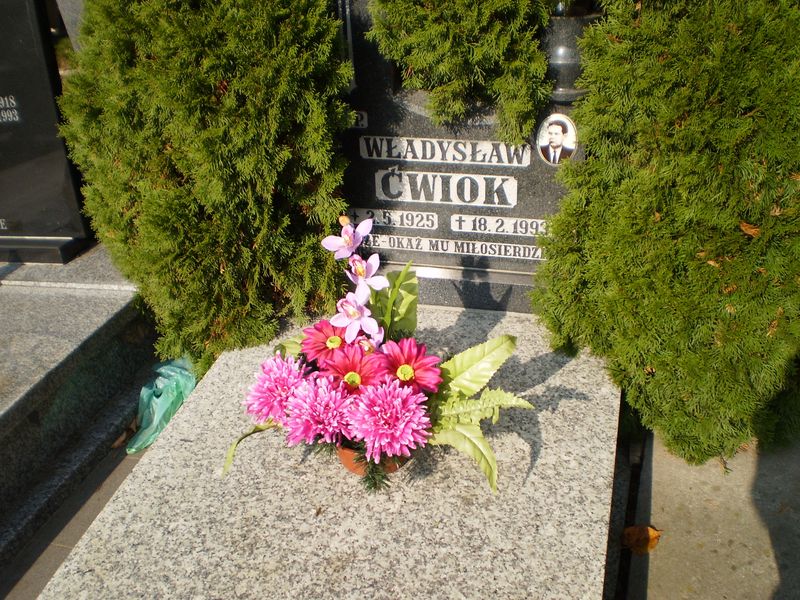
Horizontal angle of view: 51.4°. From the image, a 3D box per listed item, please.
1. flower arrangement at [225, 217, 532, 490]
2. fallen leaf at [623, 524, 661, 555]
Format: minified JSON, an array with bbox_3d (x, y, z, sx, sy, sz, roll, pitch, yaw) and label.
[{"bbox_3d":[-0.059,0.122,1.445,0.561,0.466,0.350,-2,33,5],"label":"flower arrangement"},{"bbox_3d":[0.480,0.472,1.650,0.078,0.018,0.070,2,33,11],"label":"fallen leaf"}]

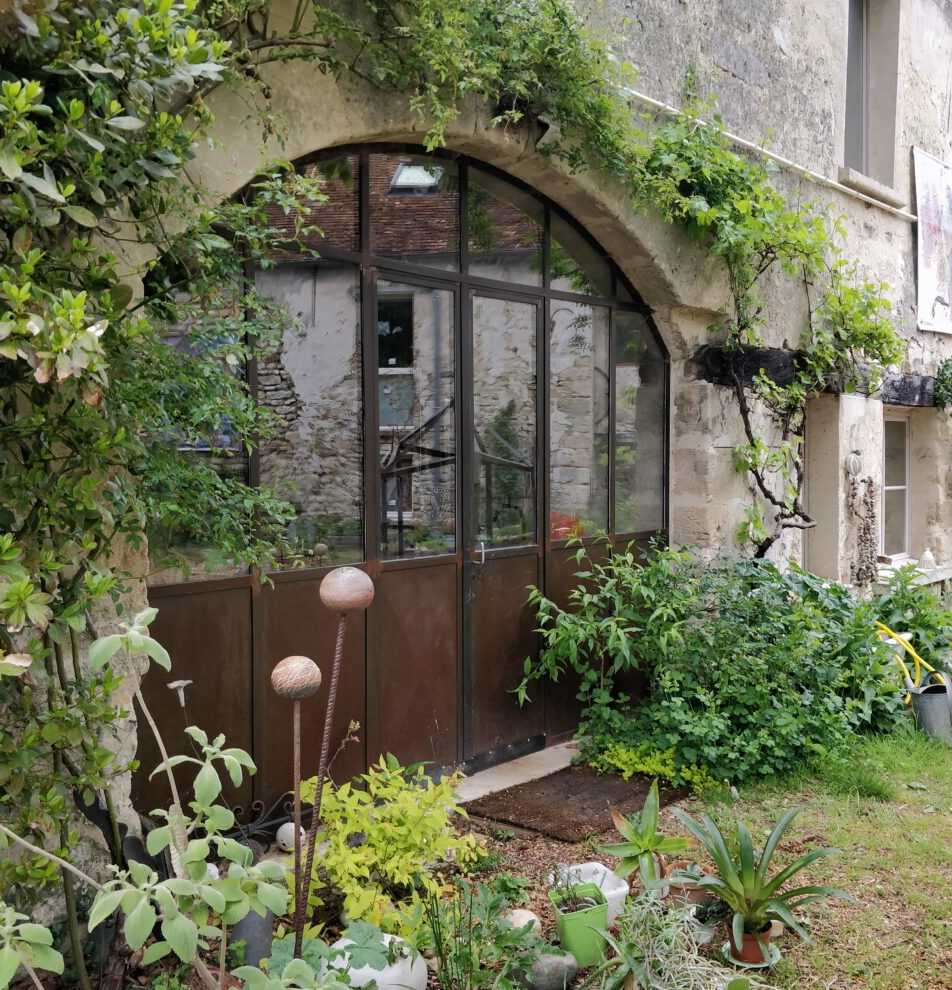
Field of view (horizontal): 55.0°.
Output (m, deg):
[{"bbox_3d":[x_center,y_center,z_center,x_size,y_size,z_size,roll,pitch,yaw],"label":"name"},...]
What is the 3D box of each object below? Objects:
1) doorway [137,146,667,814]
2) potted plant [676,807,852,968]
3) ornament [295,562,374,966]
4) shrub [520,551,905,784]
[{"bbox_3d":[-0.027,-0.115,4.207,0.150,2.850,3.360,3,4,45],"label":"doorway"},{"bbox_3d":[0.850,1.171,2.780,0.510,0.400,0.480,0,3,0],"label":"potted plant"},{"bbox_3d":[-0.385,0.768,2.500,0.205,1.130,0.160,0,3,0],"label":"ornament"},{"bbox_3d":[1.336,0.803,4.750,0.850,0.960,2.200,3,4,45],"label":"shrub"}]

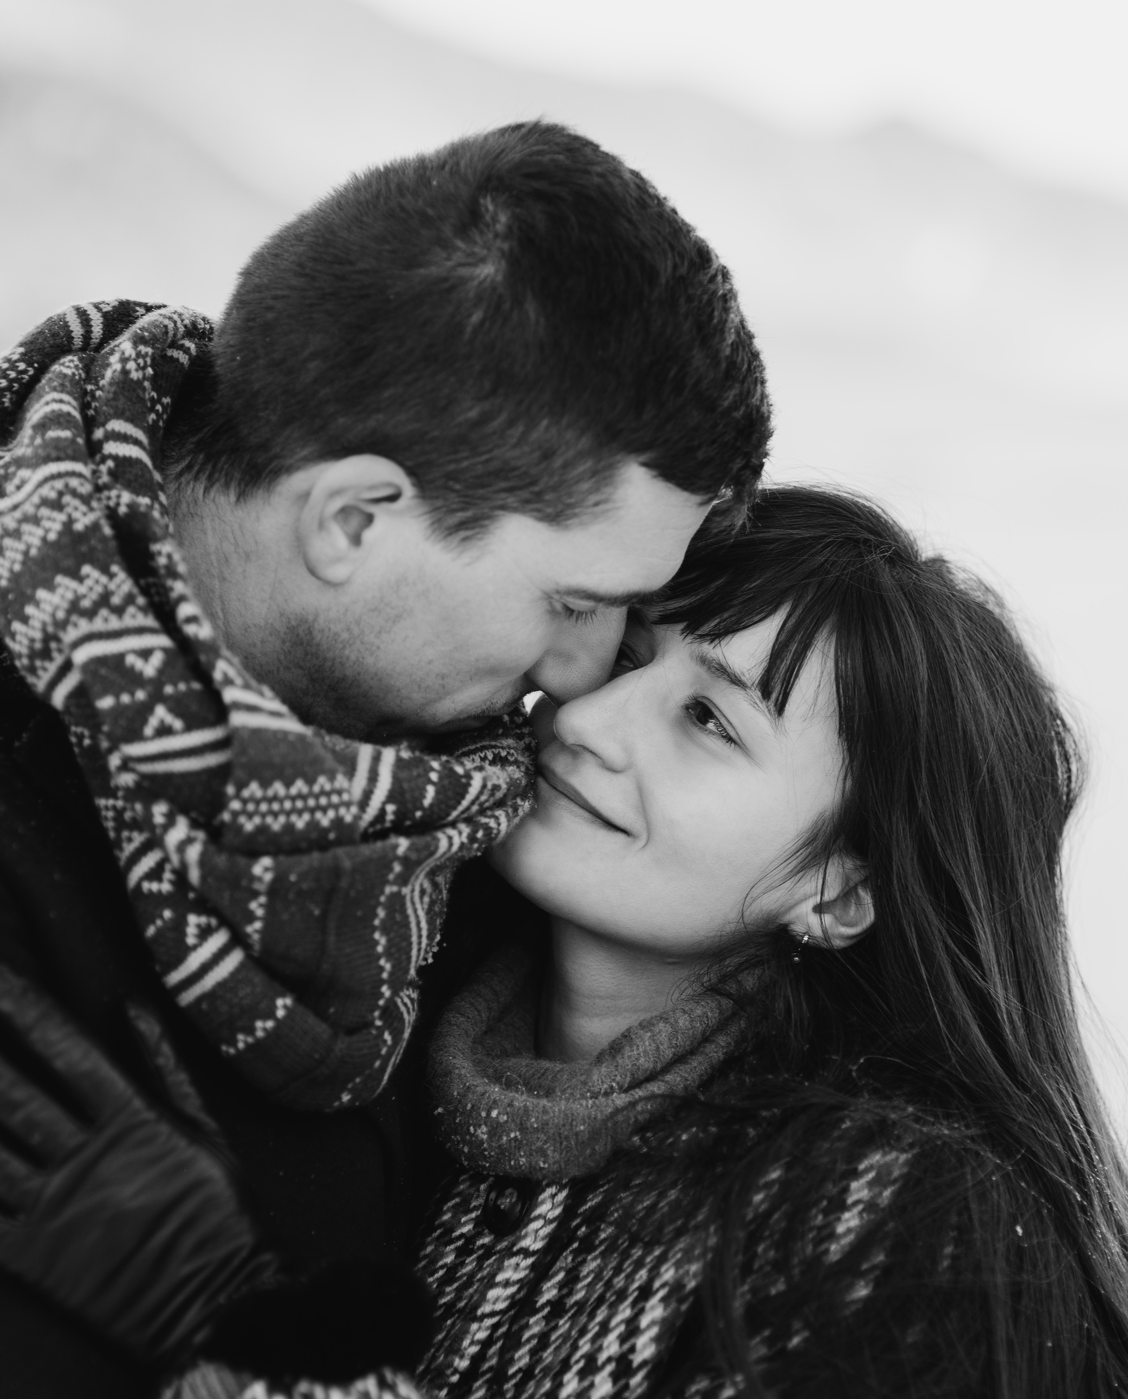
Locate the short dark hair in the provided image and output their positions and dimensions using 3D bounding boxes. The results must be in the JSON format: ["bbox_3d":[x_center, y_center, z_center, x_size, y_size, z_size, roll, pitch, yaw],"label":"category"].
[{"bbox_3d":[-0.025,-0.132,1.600,0.225,0.192,0.175,30,28,3],"label":"short dark hair"}]

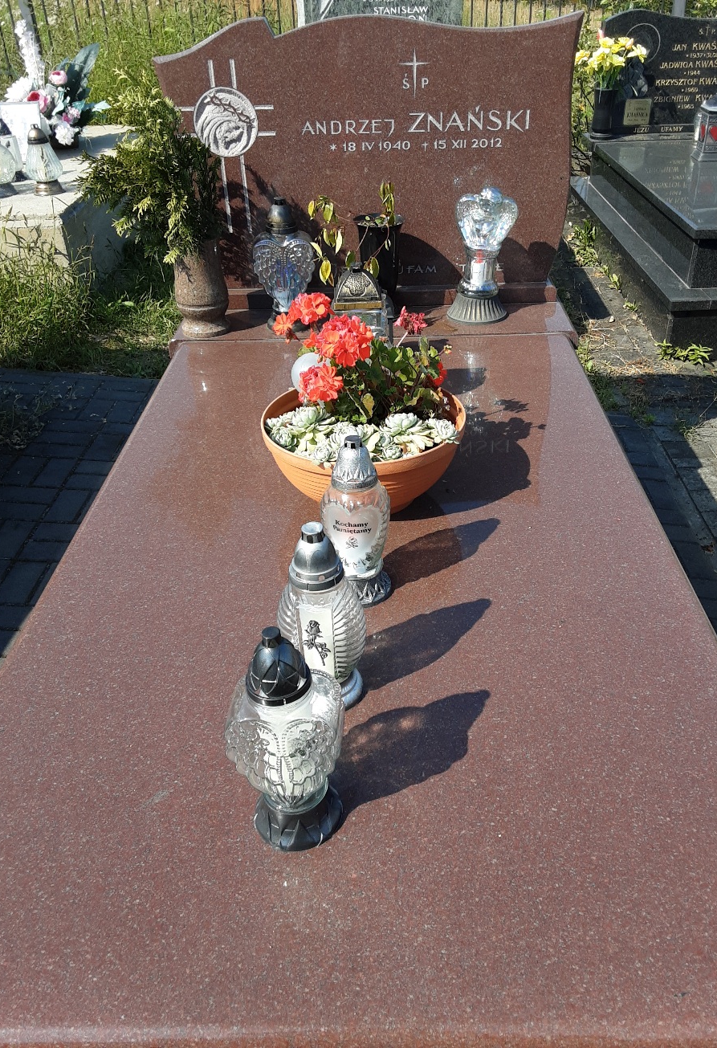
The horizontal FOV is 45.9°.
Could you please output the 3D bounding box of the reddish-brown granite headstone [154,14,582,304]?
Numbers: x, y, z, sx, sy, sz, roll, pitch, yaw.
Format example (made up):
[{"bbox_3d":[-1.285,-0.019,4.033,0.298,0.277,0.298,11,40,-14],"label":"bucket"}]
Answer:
[{"bbox_3d":[0.029,-0.986,2.350,1.094,0.739,0.167,-1,33,2],"label":"reddish-brown granite headstone"}]

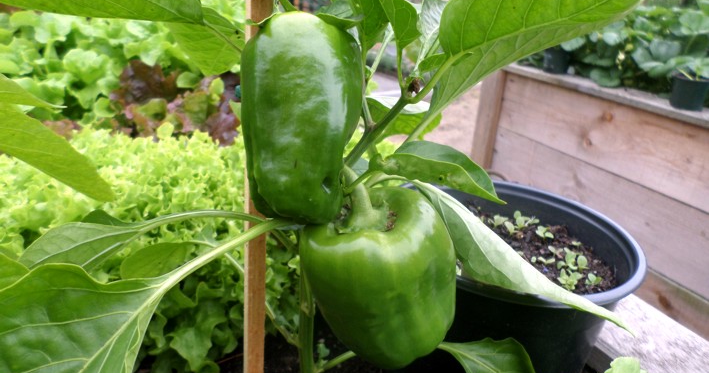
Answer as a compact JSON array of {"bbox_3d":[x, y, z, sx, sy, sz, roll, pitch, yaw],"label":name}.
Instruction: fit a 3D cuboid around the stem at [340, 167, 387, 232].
[{"bbox_3d":[0.005,0.007,0.277,0.016,0.034,0.016,-29,18,0],"label":"stem"}]

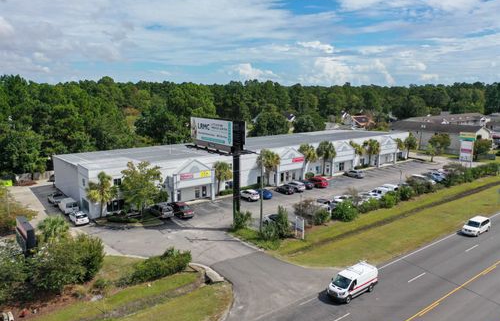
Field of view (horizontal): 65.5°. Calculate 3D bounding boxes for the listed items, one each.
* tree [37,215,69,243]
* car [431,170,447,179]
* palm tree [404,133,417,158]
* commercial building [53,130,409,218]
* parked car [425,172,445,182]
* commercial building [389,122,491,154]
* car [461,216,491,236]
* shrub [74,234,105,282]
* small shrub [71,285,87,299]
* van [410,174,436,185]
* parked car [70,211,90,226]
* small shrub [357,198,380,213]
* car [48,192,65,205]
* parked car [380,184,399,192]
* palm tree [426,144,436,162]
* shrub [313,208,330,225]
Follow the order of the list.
[{"bbox_3d":[-22.990,8.681,44.828,3.700,4.600,3.700,0,10,0],"label":"tree"},{"bbox_3d":[39.097,3.146,83.238,1.830,1.500,4.600,-8,13,-37],"label":"car"},{"bbox_3d":[44.366,-4.304,107.242,3.500,7.400,3.500,0,10,0],"label":"palm tree"},{"bbox_3d":[3.511,-1.115,90.200,84.400,7.400,26.200,-8,13,-37],"label":"commercial building"},{"bbox_3d":[38.835,3.471,81.322,1.850,1.550,4.500,-8,13,-36],"label":"parked car"},{"bbox_3d":[56.750,-6.773,118.213,9.980,8.660,26.820,-8,13,-37],"label":"commercial building"},{"bbox_3d":[30.006,8.669,51.895,5.000,1.700,1.930,-7,12,-37],"label":"car"},{"bbox_3d":[-16.323,9.788,39.121,3.300,4.500,3.500,0,10,0],"label":"shrub"},{"bbox_3d":[-15.743,11.984,35.640,1.350,0.850,1.250,-5,11,-25],"label":"small shrub"},{"bbox_3d":[35.337,3.707,79.639,1.900,1.680,4.800,-8,13,-37],"label":"van"},{"bbox_3d":[-24.892,7.991,56.382,1.820,1.550,4.350,-8,13,-37],"label":"parked car"},{"bbox_3d":[18.792,7.029,61.598,3.700,1.770,2.780,-8,13,-37],"label":"small shrub"},{"bbox_3d":[-34.168,6.141,68.552,1.920,1.680,5.300,-7,12,-37],"label":"car"},{"bbox_3d":[25.102,5.559,69.879,1.900,1.700,4.700,-8,13,-37],"label":"parked car"},{"bbox_3d":[47.847,-2.017,102.031,2.600,4.800,2.600,0,10,0],"label":"palm tree"},{"bbox_3d":[10.146,7.979,55.208,2.500,2.200,2.400,0,10,0],"label":"shrub"}]

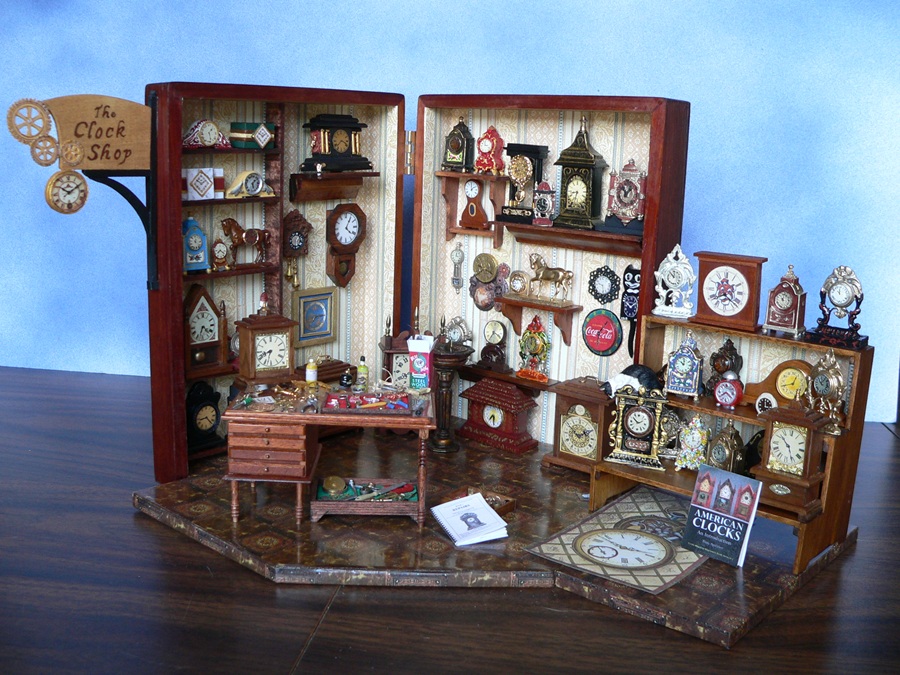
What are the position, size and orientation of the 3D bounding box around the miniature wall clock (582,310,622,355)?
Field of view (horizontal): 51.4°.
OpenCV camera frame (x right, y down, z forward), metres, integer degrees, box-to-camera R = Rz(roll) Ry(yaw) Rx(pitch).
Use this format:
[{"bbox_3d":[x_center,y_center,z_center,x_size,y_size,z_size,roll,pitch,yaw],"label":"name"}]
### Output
[{"bbox_3d":[0.095,-0.003,0.585,0.029,0.029,0.003,12,16,37],"label":"miniature wall clock"}]

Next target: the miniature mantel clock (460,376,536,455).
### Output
[{"bbox_3d":[0.033,0.049,0.627,0.054,0.041,0.024,12,16,37],"label":"miniature mantel clock"}]

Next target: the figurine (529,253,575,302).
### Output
[{"bbox_3d":[0.071,-0.042,0.649,0.032,0.030,0.009,12,16,39],"label":"figurine"}]

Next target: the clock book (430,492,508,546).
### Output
[{"bbox_3d":[0.011,0.106,0.542,0.032,0.006,0.040,-9,21,-19],"label":"clock book"}]

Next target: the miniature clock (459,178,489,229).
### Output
[{"bbox_3d":[0.019,-0.100,0.697,0.024,0.036,0.007,12,16,38],"label":"miniature clock"}]

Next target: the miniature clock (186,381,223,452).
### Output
[{"bbox_3d":[-0.147,0.046,0.555,0.011,0.041,0.029,12,16,38],"label":"miniature clock"}]

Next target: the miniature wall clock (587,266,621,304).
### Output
[{"bbox_3d":[0.105,-0.035,0.633,0.026,0.027,0.003,12,16,39],"label":"miniature wall clock"}]

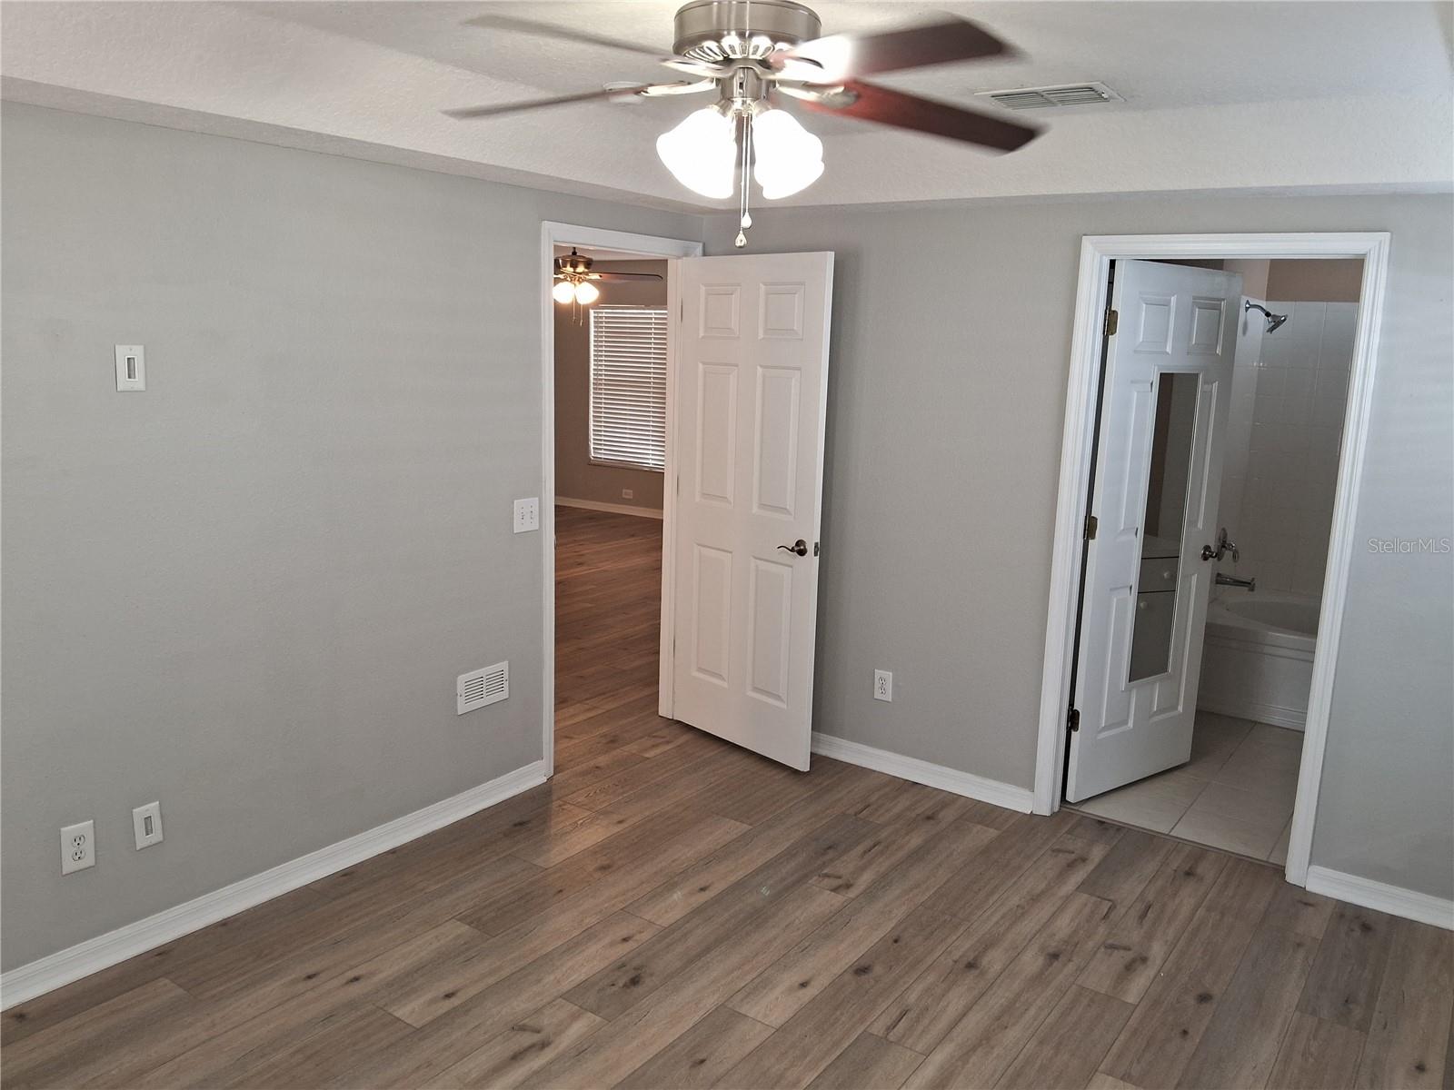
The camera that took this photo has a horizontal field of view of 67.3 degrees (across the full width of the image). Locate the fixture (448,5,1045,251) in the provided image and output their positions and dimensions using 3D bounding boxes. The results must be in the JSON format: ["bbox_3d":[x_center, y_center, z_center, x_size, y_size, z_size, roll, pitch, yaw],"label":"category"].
[{"bbox_3d":[0.032,-0.830,2.101,1.290,0.500,1.270,2,11,0],"label":"fixture"}]

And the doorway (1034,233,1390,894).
[{"bbox_3d":[1.591,0.034,3.710,0.920,2.100,0.130,9,13,35],"label":"doorway"}]

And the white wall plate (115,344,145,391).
[{"bbox_3d":[-1.515,-0.449,2.775,0.010,0.116,0.071,9,13,35],"label":"white wall plate"}]

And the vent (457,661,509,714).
[{"bbox_3d":[-0.871,0.517,3.940,0.014,0.146,0.238,9,13,35],"label":"vent"}]

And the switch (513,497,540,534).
[{"bbox_3d":[-0.729,-0.108,3.999,0.008,0.119,0.119,9,13,35],"label":"switch"}]

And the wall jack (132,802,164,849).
[{"bbox_3d":[-1.589,0.774,3.003,0.008,0.116,0.072,9,13,35],"label":"wall jack"}]

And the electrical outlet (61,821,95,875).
[{"bbox_3d":[-1.695,0.794,2.858,0.008,0.124,0.078,9,13,35],"label":"electrical outlet"}]

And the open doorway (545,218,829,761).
[{"bbox_3d":[-0.124,-0.124,4.234,0.826,2.110,0.930,9,13,35],"label":"open doorway"}]

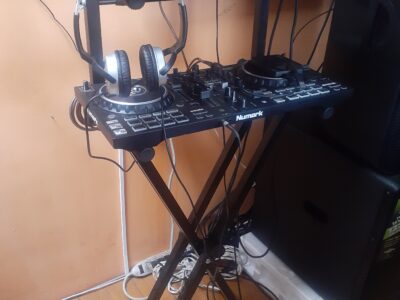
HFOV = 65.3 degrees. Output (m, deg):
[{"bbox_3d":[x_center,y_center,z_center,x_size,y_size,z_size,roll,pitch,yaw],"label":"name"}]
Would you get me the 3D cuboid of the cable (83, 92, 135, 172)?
[{"bbox_3d":[-0.175,-0.036,0.610,0.100,0.155,0.070,-1,19,-6],"label":"cable"}]

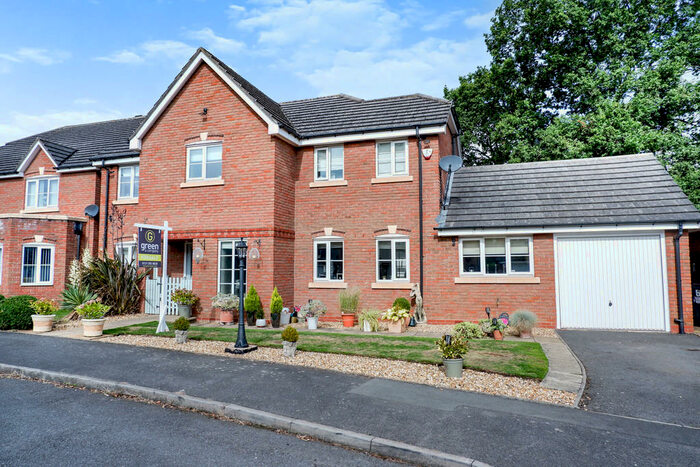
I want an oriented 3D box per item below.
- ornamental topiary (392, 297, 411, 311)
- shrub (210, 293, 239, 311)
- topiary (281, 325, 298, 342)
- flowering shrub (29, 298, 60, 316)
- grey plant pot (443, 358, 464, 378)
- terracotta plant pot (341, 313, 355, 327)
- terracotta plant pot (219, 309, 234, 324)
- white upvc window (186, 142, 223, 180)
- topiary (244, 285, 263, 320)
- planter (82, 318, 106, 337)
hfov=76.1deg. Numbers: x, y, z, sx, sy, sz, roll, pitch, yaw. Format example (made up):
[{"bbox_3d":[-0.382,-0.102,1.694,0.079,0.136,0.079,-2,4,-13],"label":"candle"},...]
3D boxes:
[{"bbox_3d":[1.223,1.705,10.517,0.400,0.370,0.400,-2,-5,17],"label":"ornamental topiary"},{"bbox_3d":[-3.140,1.734,11.356,0.670,0.440,0.600,-1,-5,16],"label":"shrub"},{"bbox_3d":[-0.971,1.625,7.212,0.270,0.260,0.270,0,-5,0],"label":"topiary"},{"bbox_3d":[-6.503,1.579,9.506,0.550,0.370,0.520,-2,-5,17],"label":"flowering shrub"},{"bbox_3d":[1.387,1.791,5.967,0.267,0.220,0.267,-2,-5,16],"label":"grey plant pot"},{"bbox_3d":[-0.032,2.147,11.021,0.343,0.295,0.343,0,-4,0],"label":"terracotta plant pot"},{"bbox_3d":[-3.109,2.107,11.316,0.340,0.340,0.340,0,-5,0],"label":"terracotta plant pot"},{"bbox_3d":[-3.978,-1.930,12.206,1.137,0.998,0.100,-2,-5,16],"label":"white upvc window"},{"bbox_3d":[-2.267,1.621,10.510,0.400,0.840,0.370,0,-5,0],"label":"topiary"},{"bbox_3d":[-5.502,2.019,9.613,0.451,0.343,0.451,-2,-5,16],"label":"planter"}]

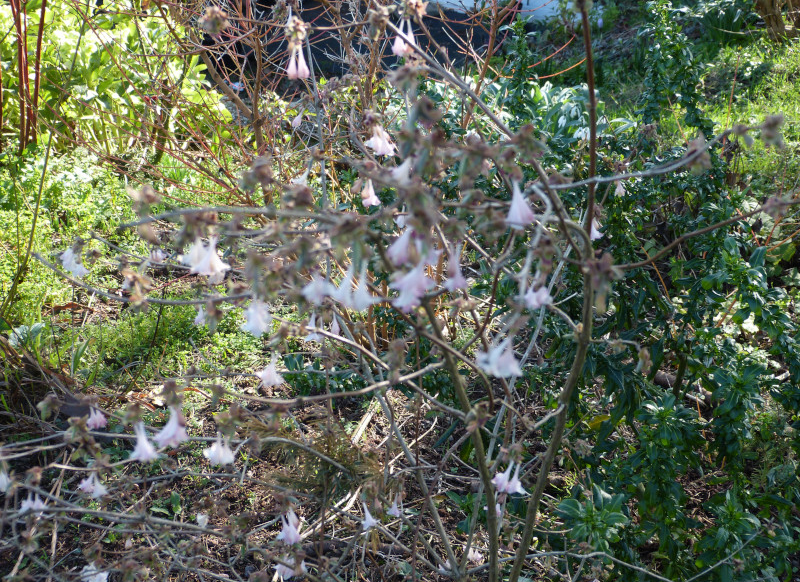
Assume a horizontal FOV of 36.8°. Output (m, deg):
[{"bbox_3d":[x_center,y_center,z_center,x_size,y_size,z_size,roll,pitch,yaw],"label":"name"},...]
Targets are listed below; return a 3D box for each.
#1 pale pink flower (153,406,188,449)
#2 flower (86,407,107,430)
[{"bbox_3d":[-0.148,0.087,0.780,0.023,0.024,0.021,7,22,-3],"label":"pale pink flower"},{"bbox_3d":[-0.274,0.112,1.080,0.018,0.018,0.017,0,22,0],"label":"flower"}]

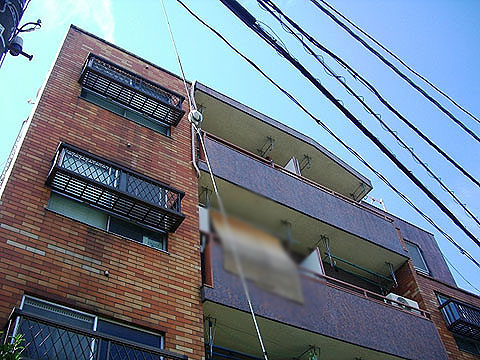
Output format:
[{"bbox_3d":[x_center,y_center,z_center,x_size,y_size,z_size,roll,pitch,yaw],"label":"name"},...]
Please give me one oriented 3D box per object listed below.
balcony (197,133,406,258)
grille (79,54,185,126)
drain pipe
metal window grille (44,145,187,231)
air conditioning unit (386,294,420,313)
[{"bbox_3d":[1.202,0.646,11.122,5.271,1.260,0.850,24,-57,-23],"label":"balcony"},{"bbox_3d":[-1.971,-1.664,9.872,1.958,0.608,0.320,24,-57,-23],"label":"grille"},{"bbox_3d":[-0.905,-1.135,10.439,0.168,3.272,0.170,-3,-51,-4],"label":"drain pipe"},{"bbox_3d":[-1.738,0.134,7.674,1.958,0.611,0.320,24,-57,-23],"label":"metal window grille"},{"bbox_3d":[3.306,2.678,10.671,0.796,0.550,0.300,24,-57,-23],"label":"air conditioning unit"}]

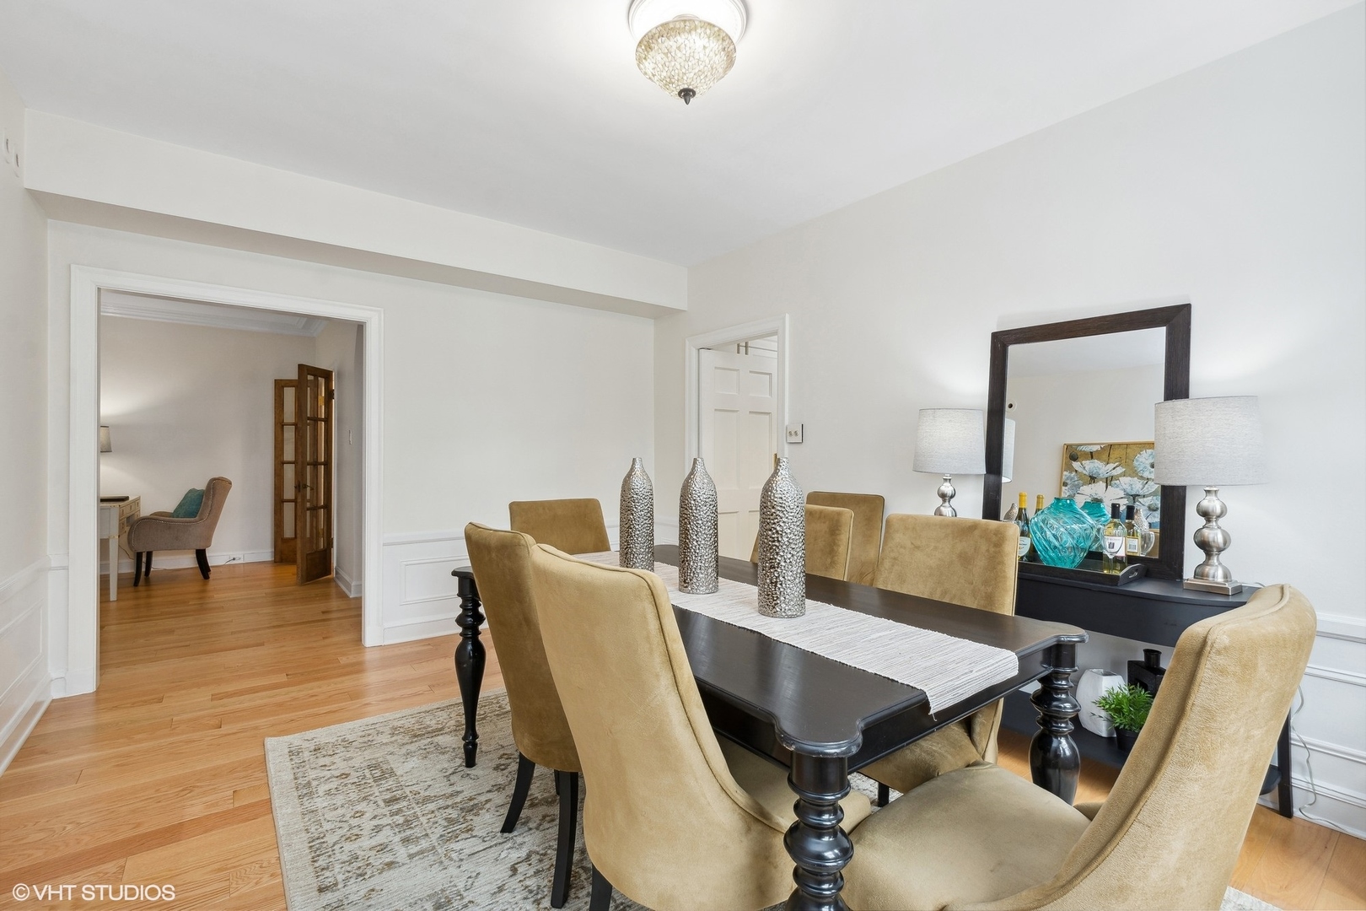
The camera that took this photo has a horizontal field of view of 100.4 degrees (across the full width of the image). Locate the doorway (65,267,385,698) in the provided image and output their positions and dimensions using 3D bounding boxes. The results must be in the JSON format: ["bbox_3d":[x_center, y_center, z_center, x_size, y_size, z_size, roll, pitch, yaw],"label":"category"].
[{"bbox_3d":[-2.497,0.134,3.253,1.385,2.125,0.160,0,0,-35],"label":"doorway"}]

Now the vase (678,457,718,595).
[{"bbox_3d":[0.051,0.224,1.860,0.131,0.432,0.131,0,0,0],"label":"vase"}]

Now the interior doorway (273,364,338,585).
[{"bbox_3d":[-3.958,0.185,5.962,0.500,2.060,1.450,0,0,-36],"label":"interior doorway"}]

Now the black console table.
[{"bbox_3d":[1.495,0.832,2.292,0.420,0.747,1.290,0,0,-36],"label":"black console table"}]

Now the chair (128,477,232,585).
[{"bbox_3d":[-4.771,0.692,5.456,0.710,0.960,0.650,0,0,-37],"label":"chair"}]

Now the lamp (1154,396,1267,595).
[{"bbox_3d":[1.800,0.136,1.935,0.280,0.645,0.280,0,0,-36],"label":"lamp"}]

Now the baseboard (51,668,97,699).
[{"bbox_3d":[-3.021,1.132,2.819,0.165,0.120,0.025,0,0,-35],"label":"baseboard"}]

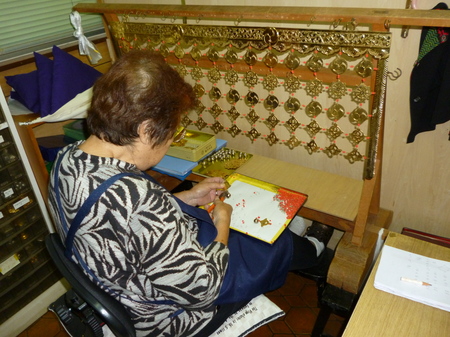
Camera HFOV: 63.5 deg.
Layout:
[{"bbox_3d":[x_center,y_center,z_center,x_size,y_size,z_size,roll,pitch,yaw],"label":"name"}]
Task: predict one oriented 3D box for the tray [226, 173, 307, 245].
[{"bbox_3d":[0.094,0.134,1.282,0.310,0.020,0.290,15,36,31],"label":"tray"}]

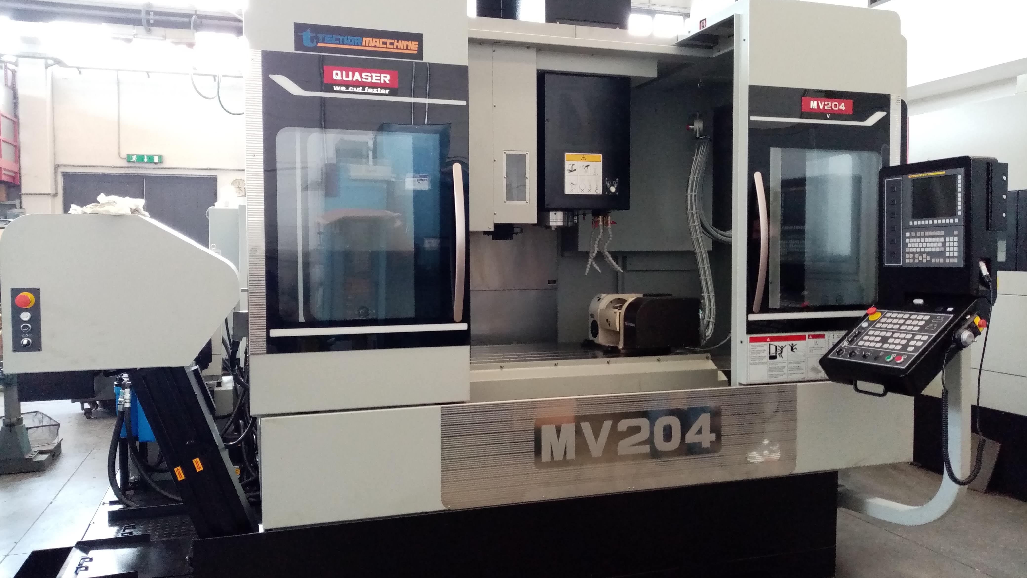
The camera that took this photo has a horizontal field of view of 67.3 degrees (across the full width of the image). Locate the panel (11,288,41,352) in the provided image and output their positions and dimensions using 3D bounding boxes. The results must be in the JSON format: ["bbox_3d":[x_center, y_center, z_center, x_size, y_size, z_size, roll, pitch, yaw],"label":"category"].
[{"bbox_3d":[-1.543,0.100,2.435,0.082,0.203,0.050,-1,3,-18],"label":"panel"}]

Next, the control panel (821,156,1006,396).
[{"bbox_3d":[1.577,-0.043,3.071,0.463,0.917,0.472,-1,3,-18],"label":"control panel"}]

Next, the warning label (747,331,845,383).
[{"bbox_3d":[1.218,0.291,3.304,0.499,0.193,0.010,-1,3,-18],"label":"warning label"}]

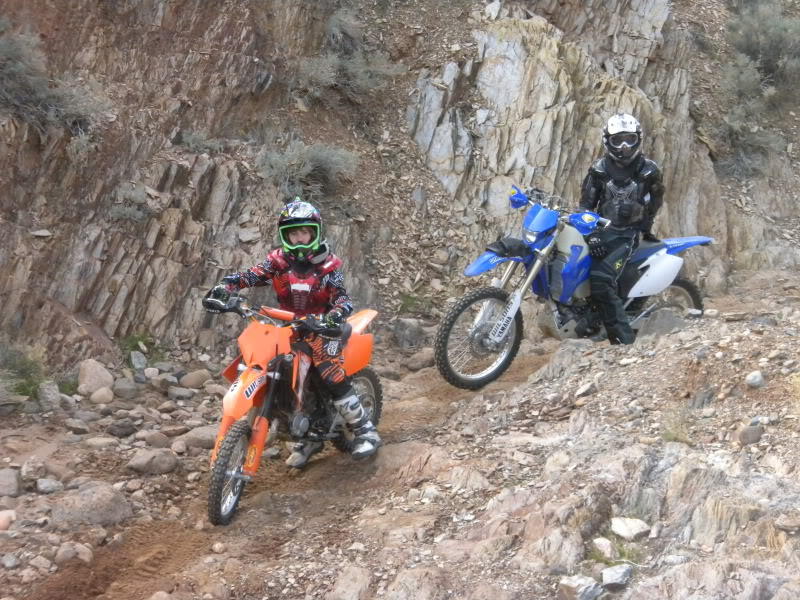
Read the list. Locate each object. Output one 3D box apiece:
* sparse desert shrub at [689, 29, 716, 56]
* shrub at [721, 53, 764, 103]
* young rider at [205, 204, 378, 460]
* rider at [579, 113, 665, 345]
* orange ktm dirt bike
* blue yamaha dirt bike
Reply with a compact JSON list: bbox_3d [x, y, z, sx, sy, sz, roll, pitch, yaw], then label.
[{"bbox_3d":[2.618,-2.228,17.000,0.240,0.230,0.240,0,5,0],"label":"sparse desert shrub"},{"bbox_3d":[2.825,-1.835,16.200,0.360,0.390,0.360,0,5,0],"label":"shrub"},{"bbox_3d":[-0.609,0.167,11.120,0.880,1.420,0.700,1,5,14],"label":"young rider"},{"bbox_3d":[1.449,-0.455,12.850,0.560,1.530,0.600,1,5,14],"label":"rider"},{"bbox_3d":[-0.593,0.550,11.120,0.810,1.060,1.790,8,17,30],"label":"orange ktm dirt bike"},{"bbox_3d":[1.171,-0.089,12.776,2.140,1.250,0.820,-5,17,-28],"label":"blue yamaha dirt bike"}]

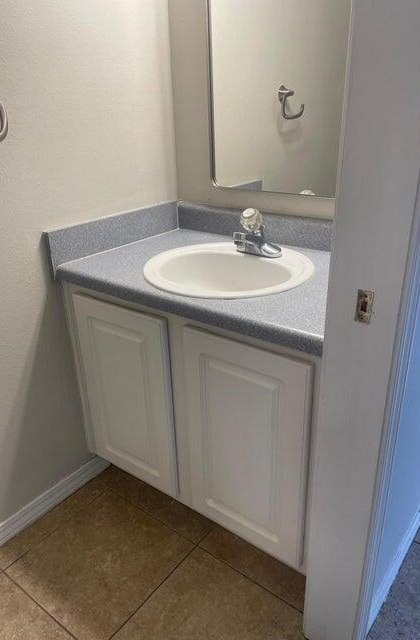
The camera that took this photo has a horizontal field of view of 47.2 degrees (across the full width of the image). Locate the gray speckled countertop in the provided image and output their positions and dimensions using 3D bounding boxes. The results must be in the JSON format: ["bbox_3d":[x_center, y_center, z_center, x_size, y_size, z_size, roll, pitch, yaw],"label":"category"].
[{"bbox_3d":[0.060,-0.133,1.360,0.858,0.040,0.572,15,29,34],"label":"gray speckled countertop"}]

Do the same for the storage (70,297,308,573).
[{"bbox_3d":[0.079,0.197,1.527,0.857,0.694,0.550,15,29,34],"label":"storage"}]

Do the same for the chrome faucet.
[{"bbox_3d":[0.110,-0.246,1.382,0.154,0.132,0.157,15,29,34],"label":"chrome faucet"}]

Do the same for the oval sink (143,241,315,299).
[{"bbox_3d":[0.054,-0.083,1.368,0.486,0.162,0.480,15,29,34],"label":"oval sink"}]

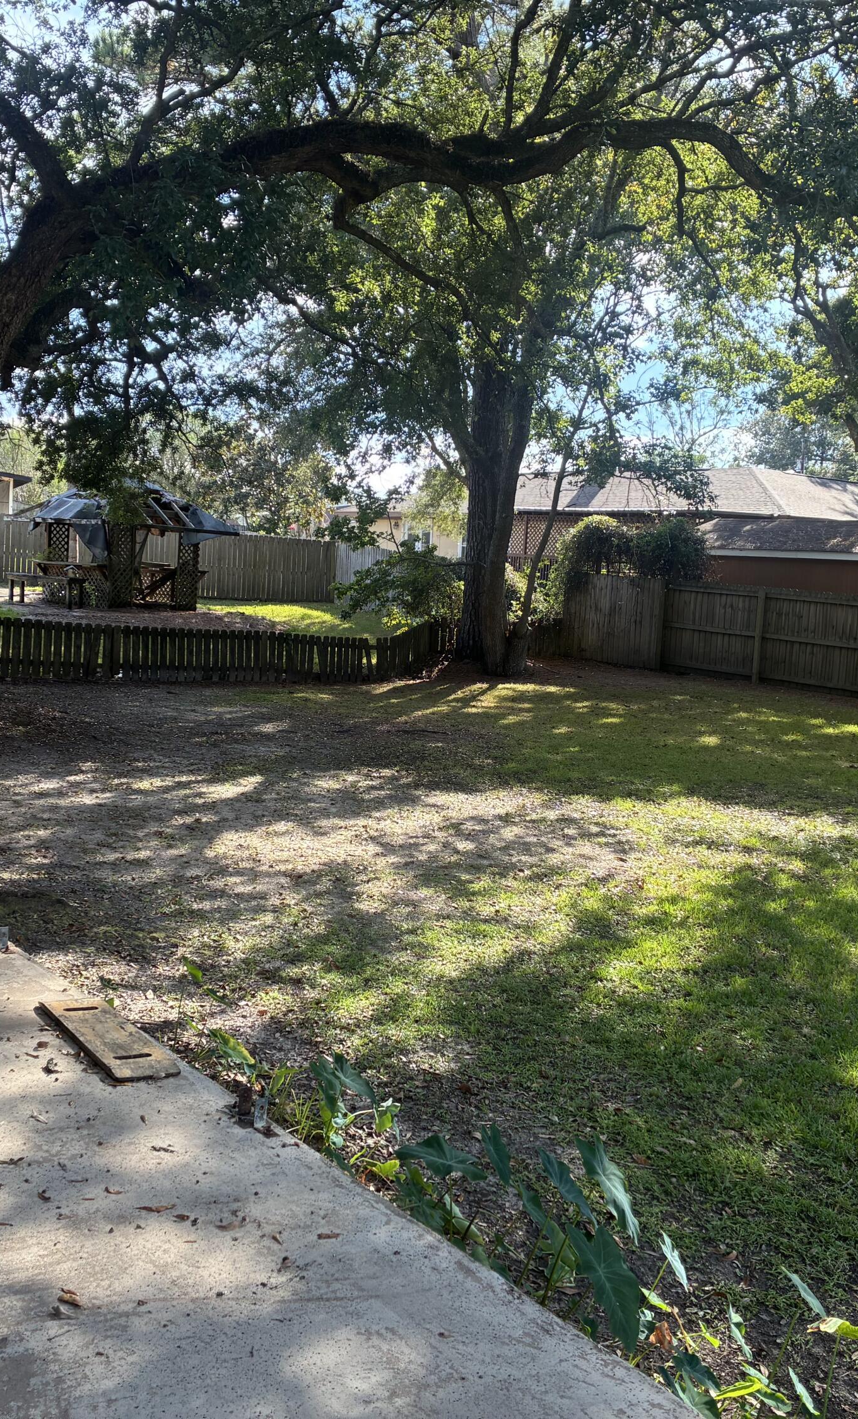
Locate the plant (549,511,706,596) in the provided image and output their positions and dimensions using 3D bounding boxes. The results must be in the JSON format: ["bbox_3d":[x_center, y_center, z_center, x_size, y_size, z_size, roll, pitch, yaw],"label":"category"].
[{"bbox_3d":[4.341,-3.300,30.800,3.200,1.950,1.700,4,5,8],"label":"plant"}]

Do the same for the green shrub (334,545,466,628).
[{"bbox_3d":[-0.662,-2.600,30.300,2.700,1.850,2.000,3,5,-1],"label":"green shrub"}]

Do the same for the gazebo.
[{"bbox_3d":[-6.902,-3.762,32.362,3.750,2.820,3.750,8,7,38],"label":"gazebo"}]

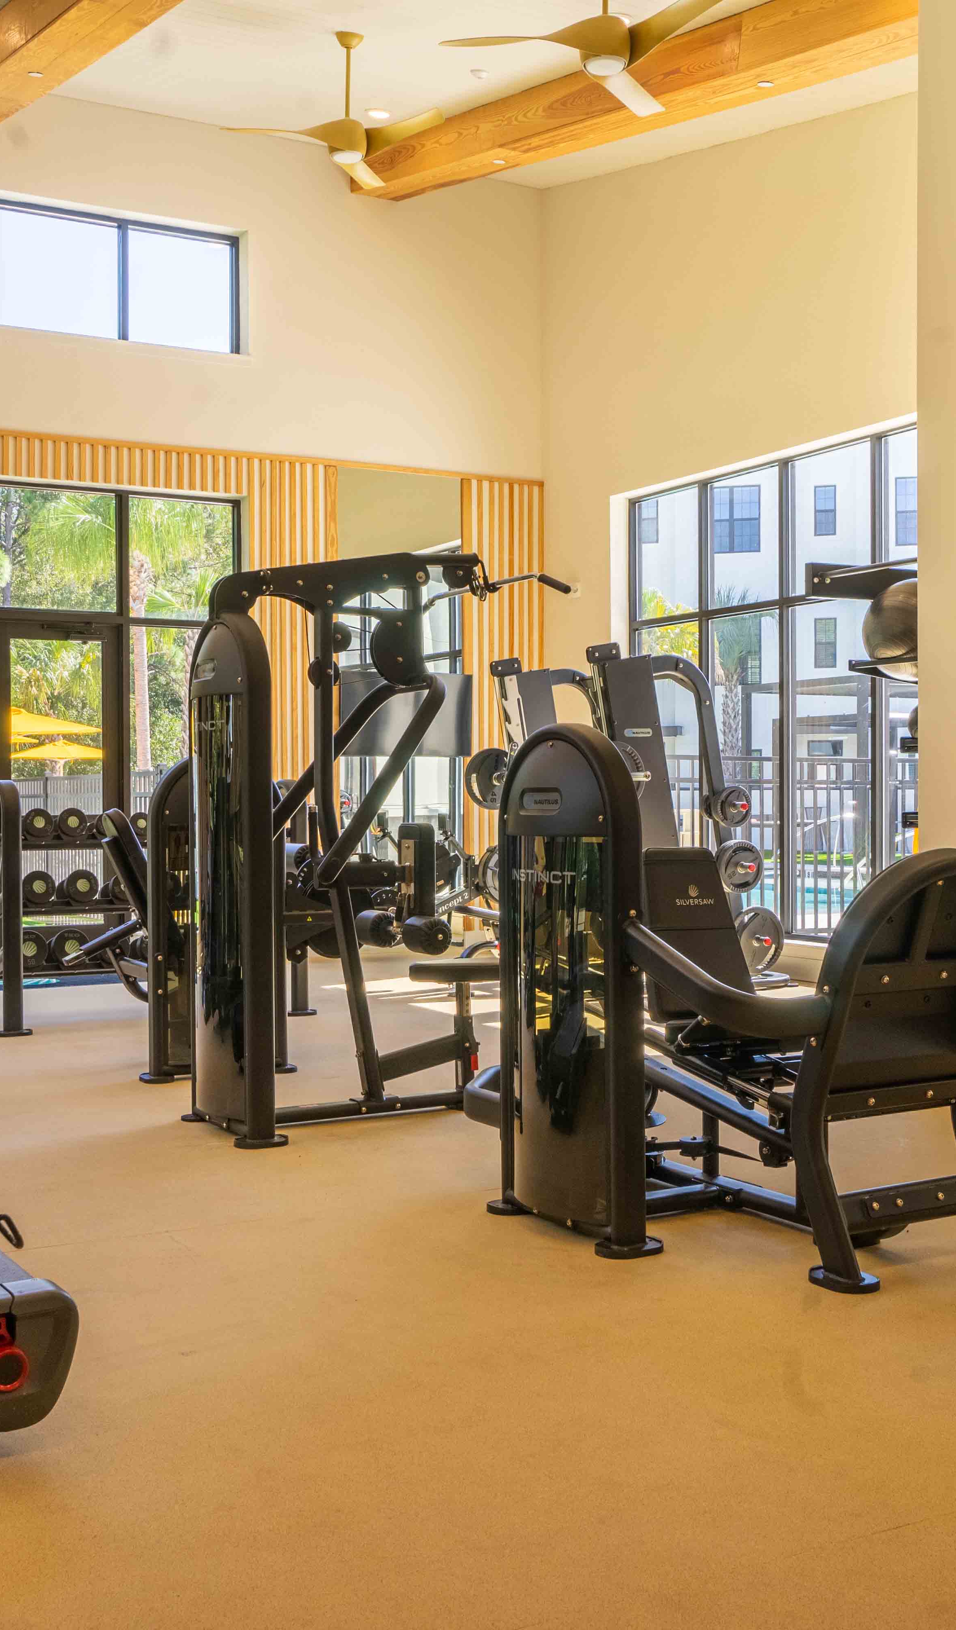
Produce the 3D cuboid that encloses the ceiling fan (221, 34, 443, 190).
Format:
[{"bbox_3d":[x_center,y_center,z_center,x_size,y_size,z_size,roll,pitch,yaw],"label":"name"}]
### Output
[{"bbox_3d":[-0.791,-4.207,10.394,1.380,0.780,1.360,0,1,12],"label":"ceiling fan"}]

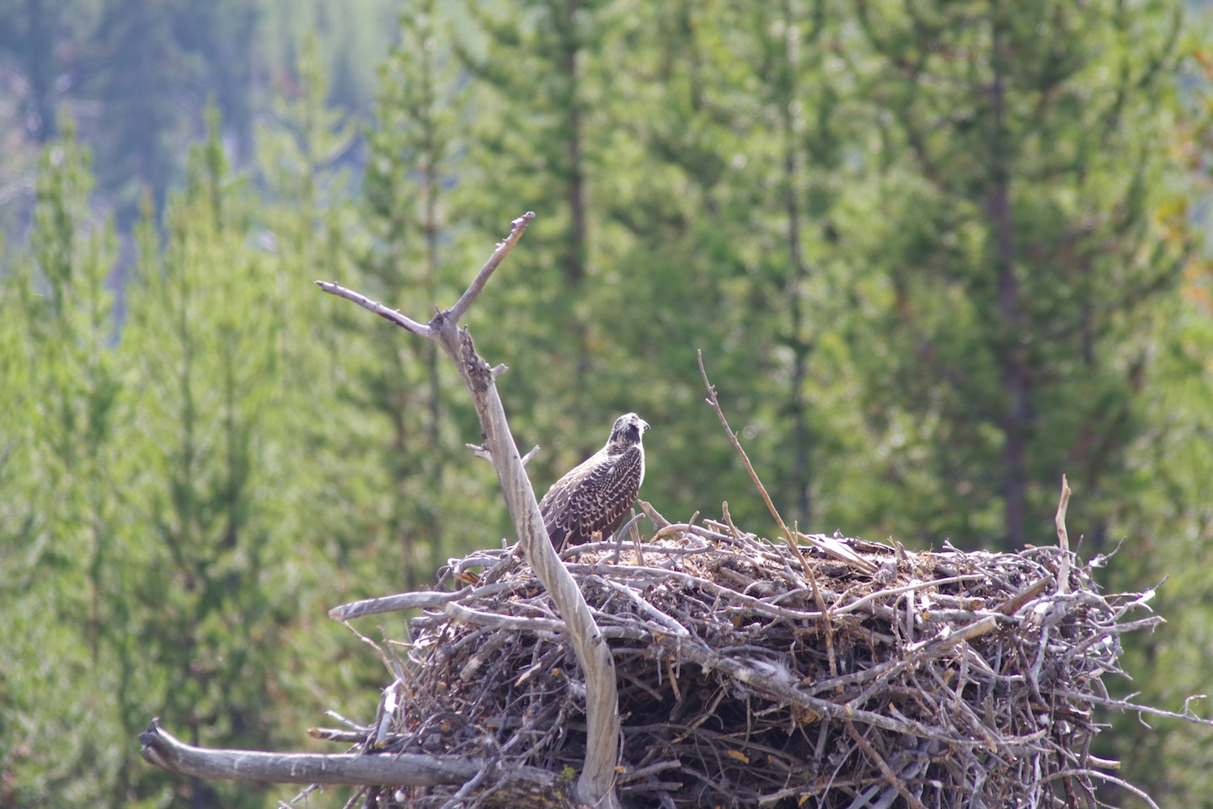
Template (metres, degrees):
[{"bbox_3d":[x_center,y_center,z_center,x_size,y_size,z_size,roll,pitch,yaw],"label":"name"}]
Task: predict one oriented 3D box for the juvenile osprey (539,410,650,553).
[{"bbox_3d":[-0.039,0.226,38.000,0.350,0.410,0.180,-4,5,-38],"label":"juvenile osprey"}]

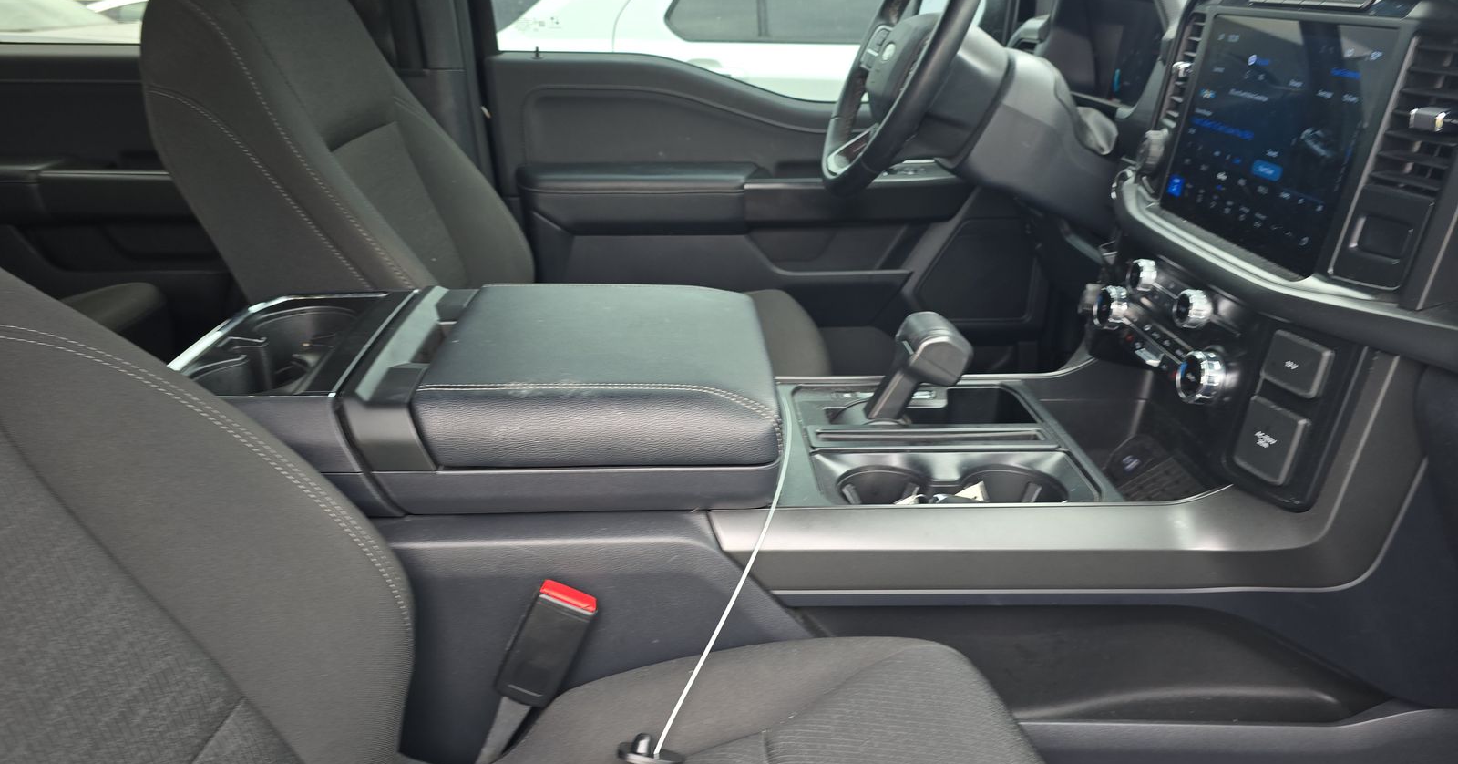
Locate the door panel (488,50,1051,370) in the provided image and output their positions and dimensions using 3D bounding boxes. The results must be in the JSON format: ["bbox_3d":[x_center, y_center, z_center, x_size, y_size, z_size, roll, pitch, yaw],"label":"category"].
[{"bbox_3d":[0.103,-0.263,1.683,0.970,0.600,0.140,0,23,-2],"label":"door panel"}]

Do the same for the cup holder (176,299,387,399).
[{"bbox_3d":[-0.389,-0.005,0.869,0.150,0.080,0.250,0,23,-2],"label":"cup holder"}]

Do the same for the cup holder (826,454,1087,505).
[{"bbox_3d":[0.196,0.119,0.862,0.205,0.075,0.105,0,23,-2],"label":"cup holder"}]

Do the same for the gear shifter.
[{"bbox_3d":[0.170,-0.018,0.961,0.125,0.112,0.075,0,23,-2],"label":"gear shifter"}]

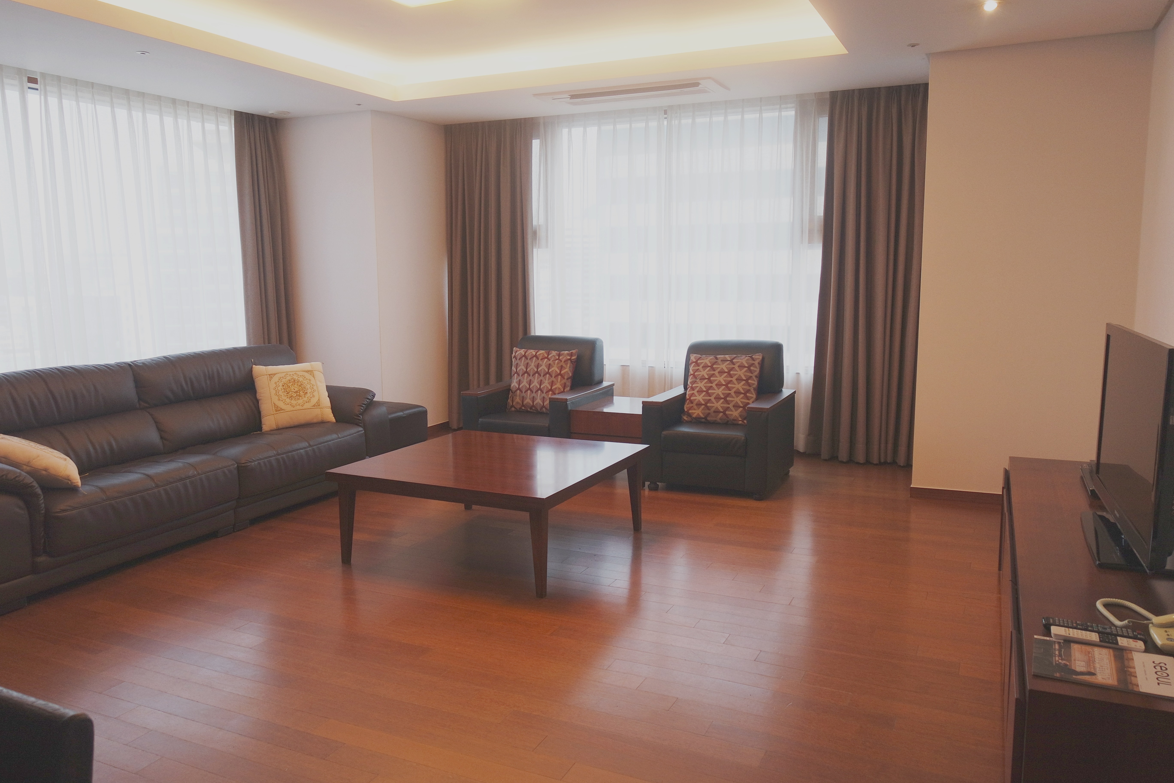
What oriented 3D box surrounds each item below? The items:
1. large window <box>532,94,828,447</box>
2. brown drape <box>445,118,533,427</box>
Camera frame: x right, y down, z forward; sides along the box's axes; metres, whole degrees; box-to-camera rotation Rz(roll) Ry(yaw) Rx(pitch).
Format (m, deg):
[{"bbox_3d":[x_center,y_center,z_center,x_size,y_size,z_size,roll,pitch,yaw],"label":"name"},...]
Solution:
[{"bbox_3d":[0.624,-0.832,6.549,2.226,2.418,0.132,3,9,25],"label":"large window"},{"bbox_3d":[-0.760,-0.885,6.997,0.742,2.418,0.172,3,9,25],"label":"brown drape"}]

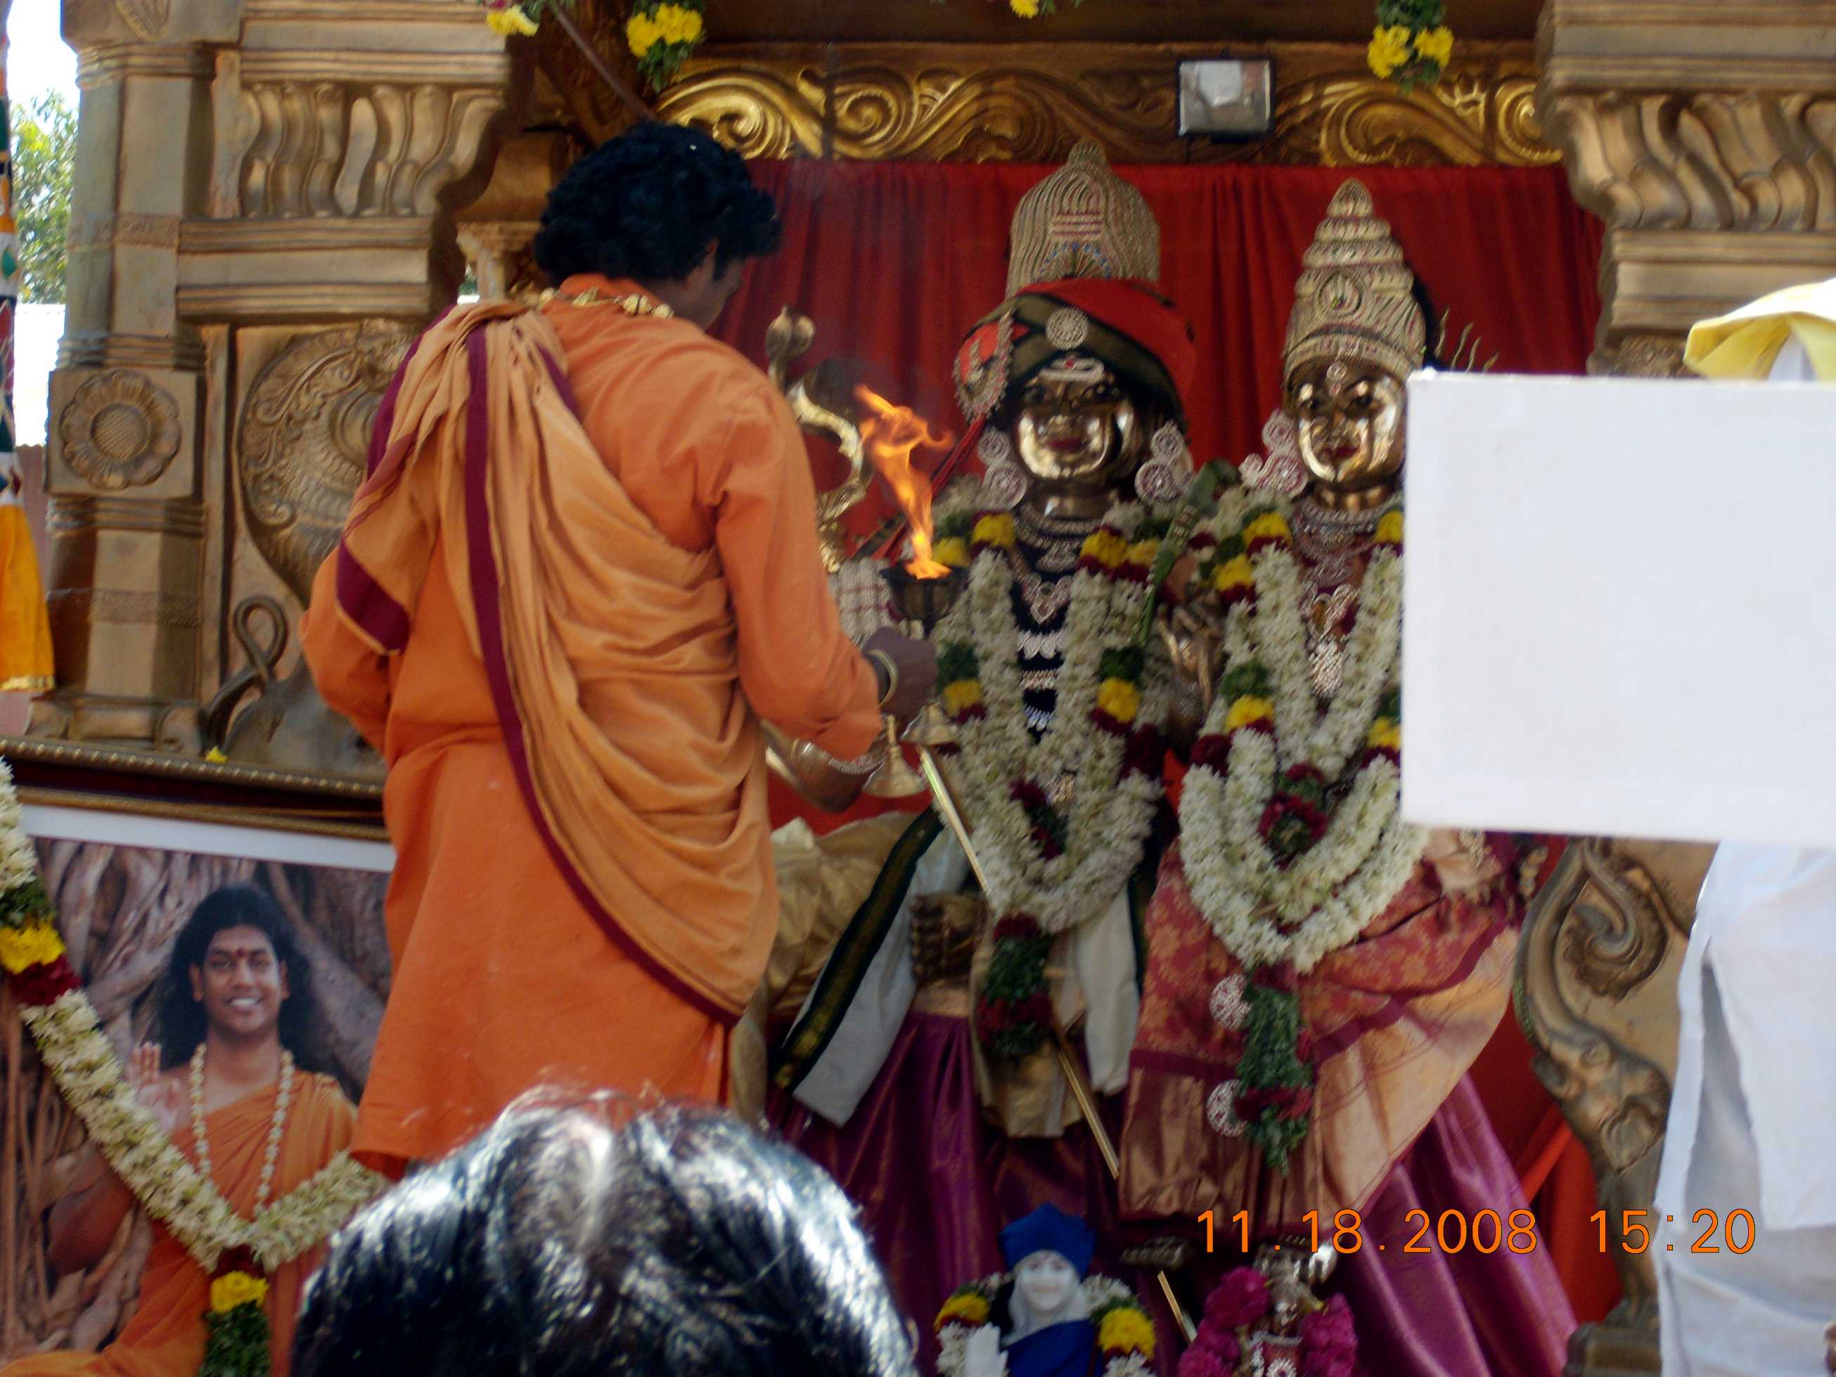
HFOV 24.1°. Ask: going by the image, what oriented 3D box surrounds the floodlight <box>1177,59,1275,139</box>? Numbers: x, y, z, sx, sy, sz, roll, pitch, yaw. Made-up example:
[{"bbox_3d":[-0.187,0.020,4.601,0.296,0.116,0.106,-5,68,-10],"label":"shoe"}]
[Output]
[{"bbox_3d":[0.481,-0.918,6.700,0.152,0.125,0.095,0,0,2],"label":"floodlight"}]

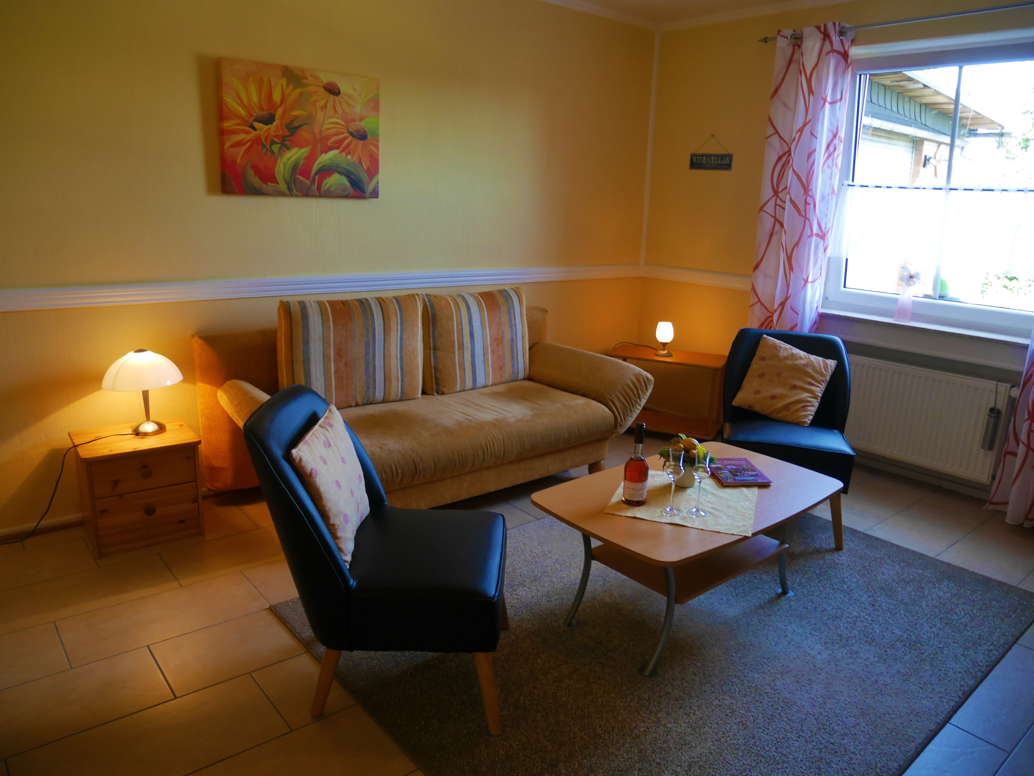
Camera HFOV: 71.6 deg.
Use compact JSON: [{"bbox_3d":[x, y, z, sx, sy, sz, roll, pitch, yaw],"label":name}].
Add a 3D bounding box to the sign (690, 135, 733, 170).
[{"bbox_3d":[1.207,-1.468,4.473,0.011,0.208,0.319,-9,18,-38],"label":"sign"}]

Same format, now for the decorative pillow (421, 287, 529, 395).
[{"bbox_3d":[-0.218,-0.258,3.770,0.605,0.498,0.135,-9,7,-38],"label":"decorative pillow"}]

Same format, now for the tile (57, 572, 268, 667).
[{"bbox_3d":[-1.182,0.765,2.414,0.595,0.010,0.312,-9,18,-38],"label":"tile"}]

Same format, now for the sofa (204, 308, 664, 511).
[{"bbox_3d":[-0.345,0.108,3.517,2.058,0.794,0.982,-9,18,-38],"label":"sofa"}]

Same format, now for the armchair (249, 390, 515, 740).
[{"bbox_3d":[-0.352,0.430,2.056,0.632,0.861,0.545,2,14,0],"label":"armchair"}]

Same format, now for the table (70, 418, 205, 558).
[{"bbox_3d":[-1.564,0.401,2.967,0.420,0.417,0.404,-8,17,-35],"label":"table"}]

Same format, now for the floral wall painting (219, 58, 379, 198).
[{"bbox_3d":[-0.972,-1.174,3.316,0.750,0.558,0.034,-9,18,-38],"label":"floral wall painting"}]

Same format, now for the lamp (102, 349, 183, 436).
[{"bbox_3d":[-1.544,0.011,2.969,0.289,0.340,0.289,-9,18,-38],"label":"lamp"}]

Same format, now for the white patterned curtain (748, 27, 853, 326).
[{"bbox_3d":[1.545,-0.776,4.045,0.108,2.300,0.424,-9,18,-38],"label":"white patterned curtain"}]

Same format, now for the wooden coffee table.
[{"bbox_3d":[0.597,0.561,2.475,1.029,0.455,0.621,-9,18,-38],"label":"wooden coffee table"}]

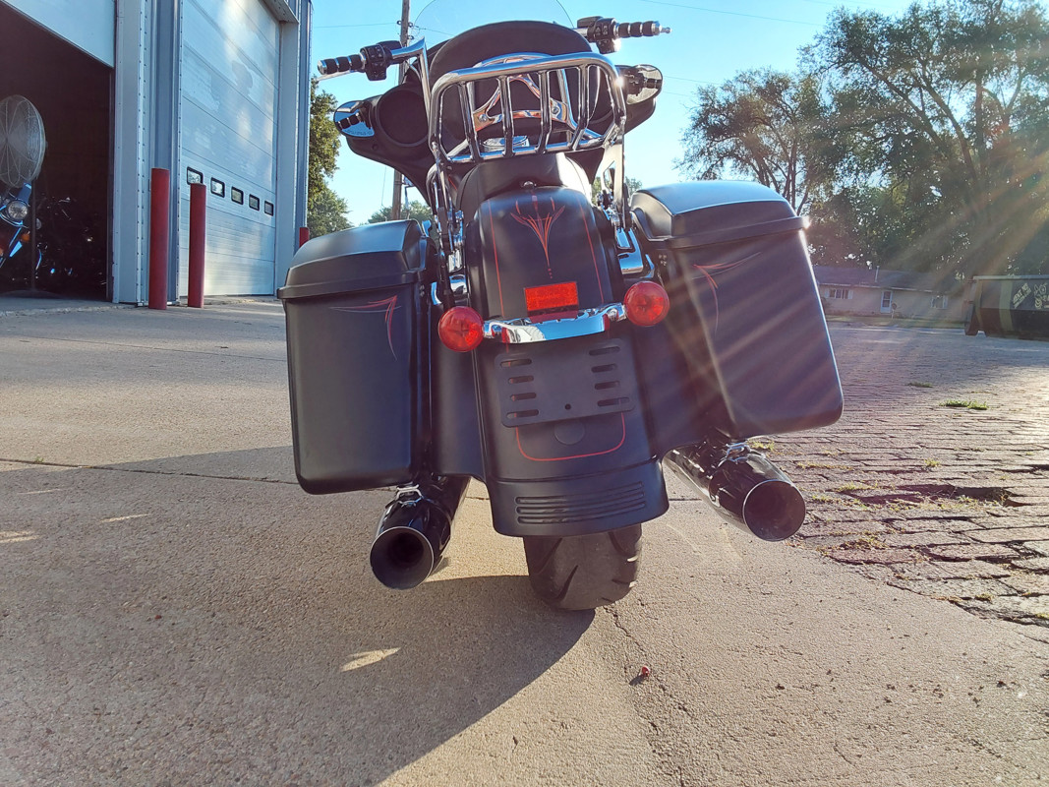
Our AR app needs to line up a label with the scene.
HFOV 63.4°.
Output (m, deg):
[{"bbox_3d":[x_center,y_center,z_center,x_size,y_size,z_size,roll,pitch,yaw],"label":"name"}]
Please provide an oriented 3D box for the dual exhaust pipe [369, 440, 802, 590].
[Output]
[{"bbox_3d":[0.090,0.169,1.574,0.630,0.130,0.700,-8,7,0],"label":"dual exhaust pipe"}]

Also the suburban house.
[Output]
[{"bbox_3d":[33.607,-9.716,81.873,14.800,4.600,8.500,3,7,-6],"label":"suburban house"}]

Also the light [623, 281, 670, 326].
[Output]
[{"bbox_3d":[0.170,-0.127,1.200,0.062,0.062,0.065,-8,7,0],"label":"light"}]

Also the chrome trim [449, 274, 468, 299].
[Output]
[{"bbox_3d":[-0.107,-0.176,1.400,0.032,0.045,0.070,-8,7,0],"label":"chrome trim"}]

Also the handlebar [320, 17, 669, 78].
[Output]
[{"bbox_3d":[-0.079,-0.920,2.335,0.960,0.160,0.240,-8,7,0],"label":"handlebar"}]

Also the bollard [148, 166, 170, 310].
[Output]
[{"bbox_3d":[-2.925,-1.231,6.785,0.131,1.091,0.131,3,7,-4],"label":"bollard"}]

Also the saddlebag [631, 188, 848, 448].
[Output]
[{"bbox_3d":[0.322,-0.171,1.487,0.220,0.400,0.600,-8,7,0],"label":"saddlebag"}]

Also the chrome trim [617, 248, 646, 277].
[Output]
[{"bbox_3d":[0.175,-0.215,1.400,0.042,0.045,0.070,-8,7,0],"label":"chrome trim"}]

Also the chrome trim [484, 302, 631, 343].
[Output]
[{"bbox_3d":[0.041,-0.097,1.190,0.200,0.040,0.070,-8,7,0],"label":"chrome trim"}]

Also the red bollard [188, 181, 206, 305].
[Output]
[{"bbox_3d":[-2.992,-1.344,7.723,0.133,1.101,0.133,3,7,-4],"label":"red bollard"}]

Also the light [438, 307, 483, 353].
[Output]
[{"bbox_3d":[-0.089,-0.092,1.200,0.062,0.062,0.065,-8,7,0],"label":"light"}]

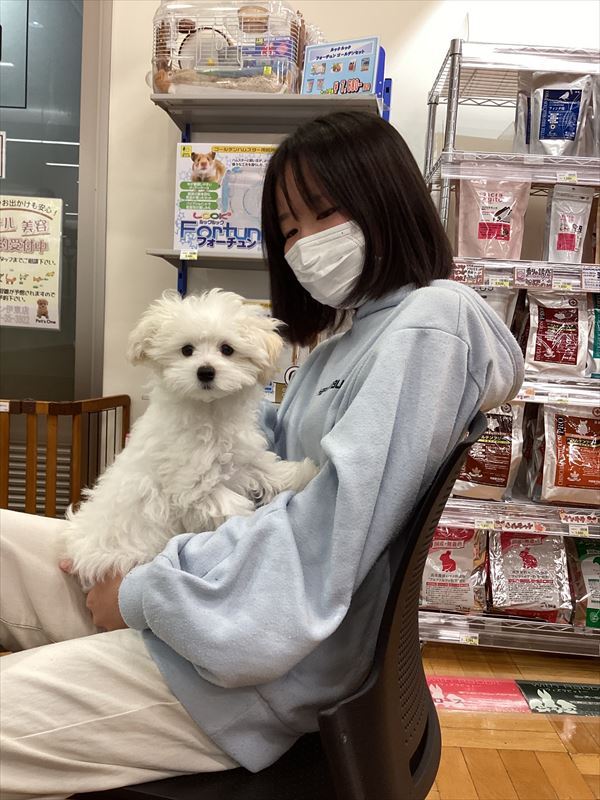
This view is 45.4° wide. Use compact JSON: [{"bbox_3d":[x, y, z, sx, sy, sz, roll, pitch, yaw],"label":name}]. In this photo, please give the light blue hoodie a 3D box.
[{"bbox_3d":[0.005,0.115,0.900,0.420,0.570,0.450,7,7,-28],"label":"light blue hoodie"}]

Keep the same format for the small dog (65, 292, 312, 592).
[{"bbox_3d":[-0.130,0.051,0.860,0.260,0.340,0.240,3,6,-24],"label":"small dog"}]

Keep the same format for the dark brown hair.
[{"bbox_3d":[0.071,-0.214,0.890,0.230,0.285,0.210,-10,8,-41],"label":"dark brown hair"}]

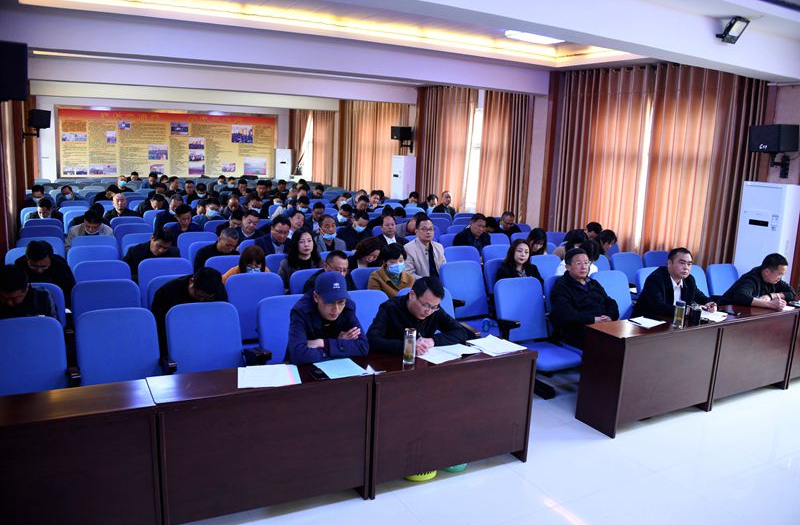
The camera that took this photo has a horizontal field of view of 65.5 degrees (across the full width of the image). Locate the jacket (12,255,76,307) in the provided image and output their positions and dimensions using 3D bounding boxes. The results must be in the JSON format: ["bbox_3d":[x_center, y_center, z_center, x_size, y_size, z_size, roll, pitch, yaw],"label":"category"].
[{"bbox_3d":[-2.795,0.204,4.888,0.540,0.630,0.460,-3,11,-27],"label":"jacket"}]

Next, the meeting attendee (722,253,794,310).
[{"bbox_3d":[3.394,0.493,5.995,0.700,1.230,0.800,-3,11,-28],"label":"meeting attendee"}]

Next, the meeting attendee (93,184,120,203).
[{"bbox_3d":[-5.677,-0.813,12.160,0.520,1.200,0.780,-3,11,-27],"label":"meeting attendee"}]

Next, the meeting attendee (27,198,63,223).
[{"bbox_3d":[-4.941,-0.281,8.700,0.540,1.271,0.750,-3,11,-28],"label":"meeting attendee"}]

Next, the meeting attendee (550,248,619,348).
[{"bbox_3d":[1.611,0.539,5.213,0.580,1.260,0.800,-3,11,-28],"label":"meeting attendee"}]

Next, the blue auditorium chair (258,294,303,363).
[{"bbox_3d":[-0.635,0.762,4.148,0.580,1.020,0.680,-3,11,-27],"label":"blue auditorium chair"}]

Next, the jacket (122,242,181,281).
[{"bbox_3d":[-2.549,0.087,6.412,0.570,0.660,0.500,-2,9,-29],"label":"jacket"}]

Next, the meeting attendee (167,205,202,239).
[{"bbox_3d":[-2.774,-0.080,8.103,0.520,1.250,0.780,-3,11,-27],"label":"meeting attendee"}]

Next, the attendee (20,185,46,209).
[{"bbox_3d":[-6.672,-0.819,11.454,0.540,1.250,0.750,-3,11,-28],"label":"attendee"}]

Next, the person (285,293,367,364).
[{"bbox_3d":[-0.536,0.687,4.136,0.560,1.280,0.760,-2,9,-29],"label":"person"}]

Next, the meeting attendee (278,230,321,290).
[{"bbox_3d":[-0.850,0.340,5.837,0.500,1.250,0.780,-3,11,-28],"label":"meeting attendee"}]

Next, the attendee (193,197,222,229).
[{"bbox_3d":[-2.757,-0.265,9.172,0.520,1.270,0.780,-3,11,-27],"label":"attendee"}]

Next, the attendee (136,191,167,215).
[{"bbox_3d":[-4.028,-0.500,10.240,0.540,1.250,0.750,-3,11,-28],"label":"attendee"}]

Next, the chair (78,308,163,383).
[{"bbox_3d":[-1.661,0.833,3.739,0.550,1.010,0.720,-2,9,-29],"label":"chair"}]

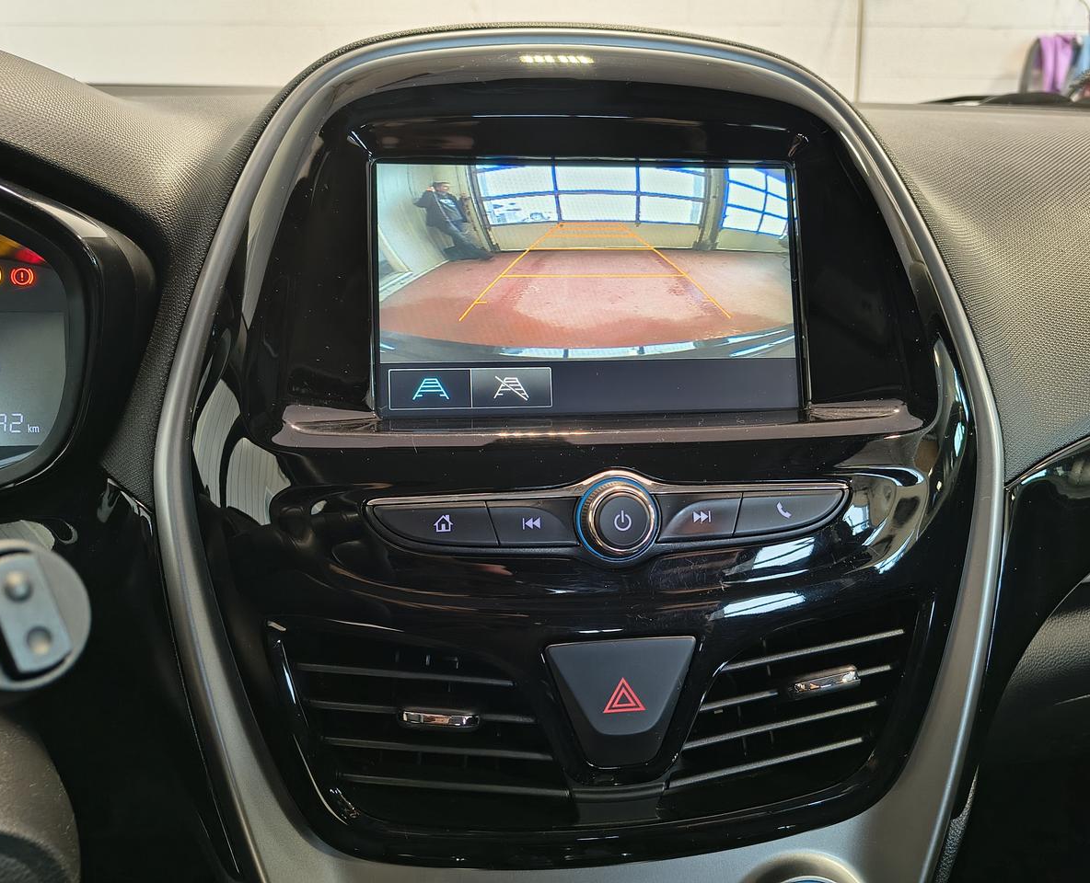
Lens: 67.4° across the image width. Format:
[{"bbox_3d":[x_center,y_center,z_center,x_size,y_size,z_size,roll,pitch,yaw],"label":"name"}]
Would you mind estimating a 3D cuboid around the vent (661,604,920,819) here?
[{"bbox_3d":[0.083,0.087,0.280,0.091,0.064,0.030,-6,14,-16],"label":"vent"}]

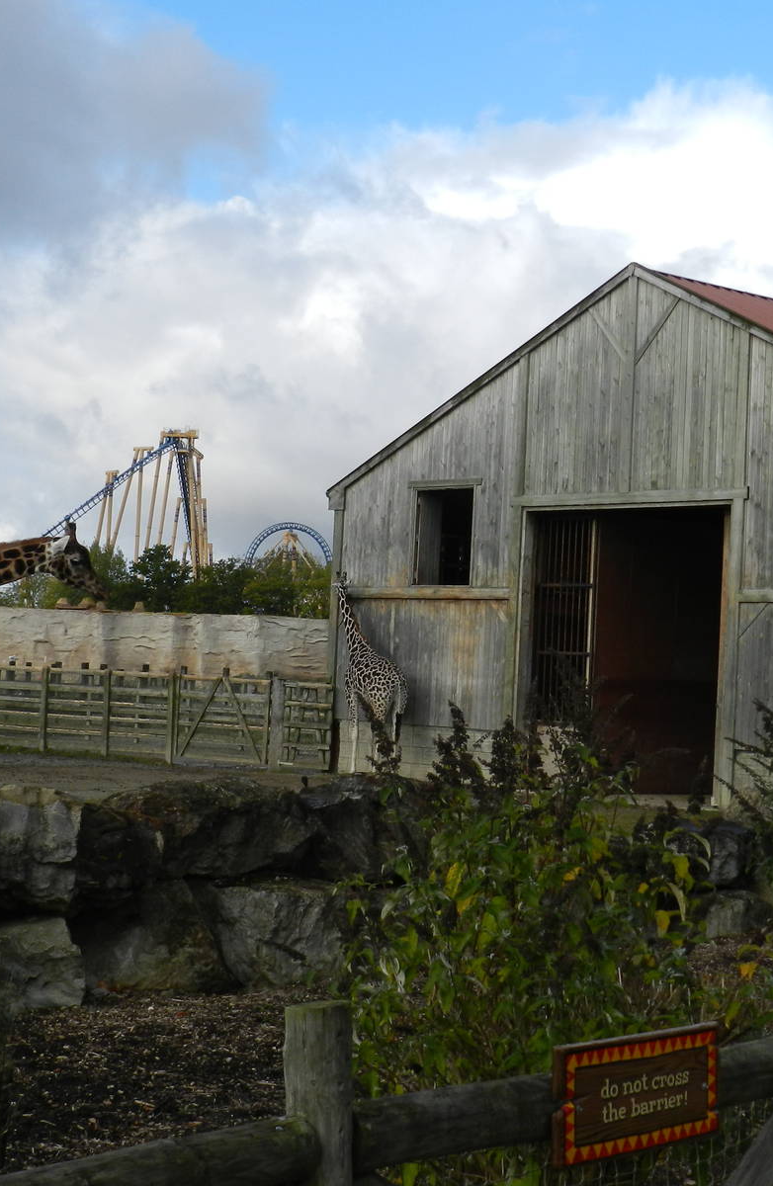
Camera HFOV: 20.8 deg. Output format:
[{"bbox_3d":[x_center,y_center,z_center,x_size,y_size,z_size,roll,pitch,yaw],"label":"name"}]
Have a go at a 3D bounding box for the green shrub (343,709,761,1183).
[{"bbox_3d":[0.418,1.032,5.587,1.080,1.450,1.050,1,-1,0],"label":"green shrub"}]

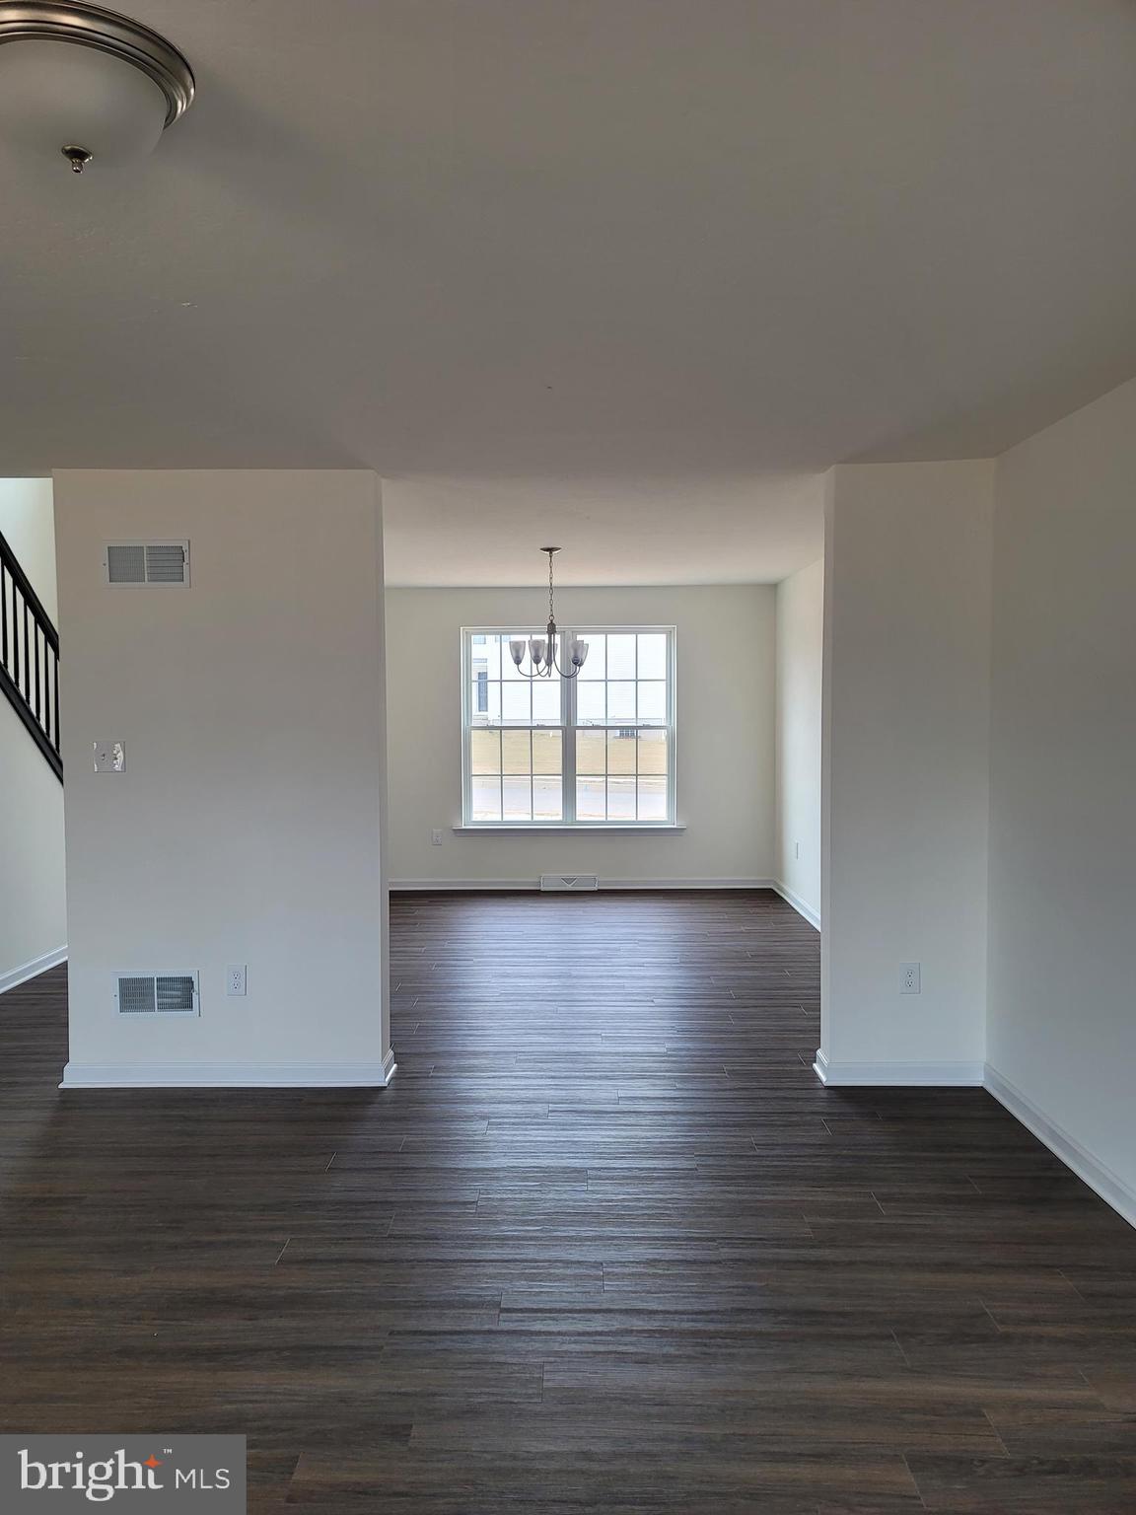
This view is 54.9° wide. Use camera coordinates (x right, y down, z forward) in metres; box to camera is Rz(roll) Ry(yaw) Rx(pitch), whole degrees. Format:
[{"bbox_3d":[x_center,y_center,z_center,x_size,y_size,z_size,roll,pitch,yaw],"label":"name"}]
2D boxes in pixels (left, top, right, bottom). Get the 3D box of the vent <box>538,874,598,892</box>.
[{"bbox_3d":[0.015,1.010,8.812,0.460,0.127,0.050,0,3,1],"label":"vent"}]

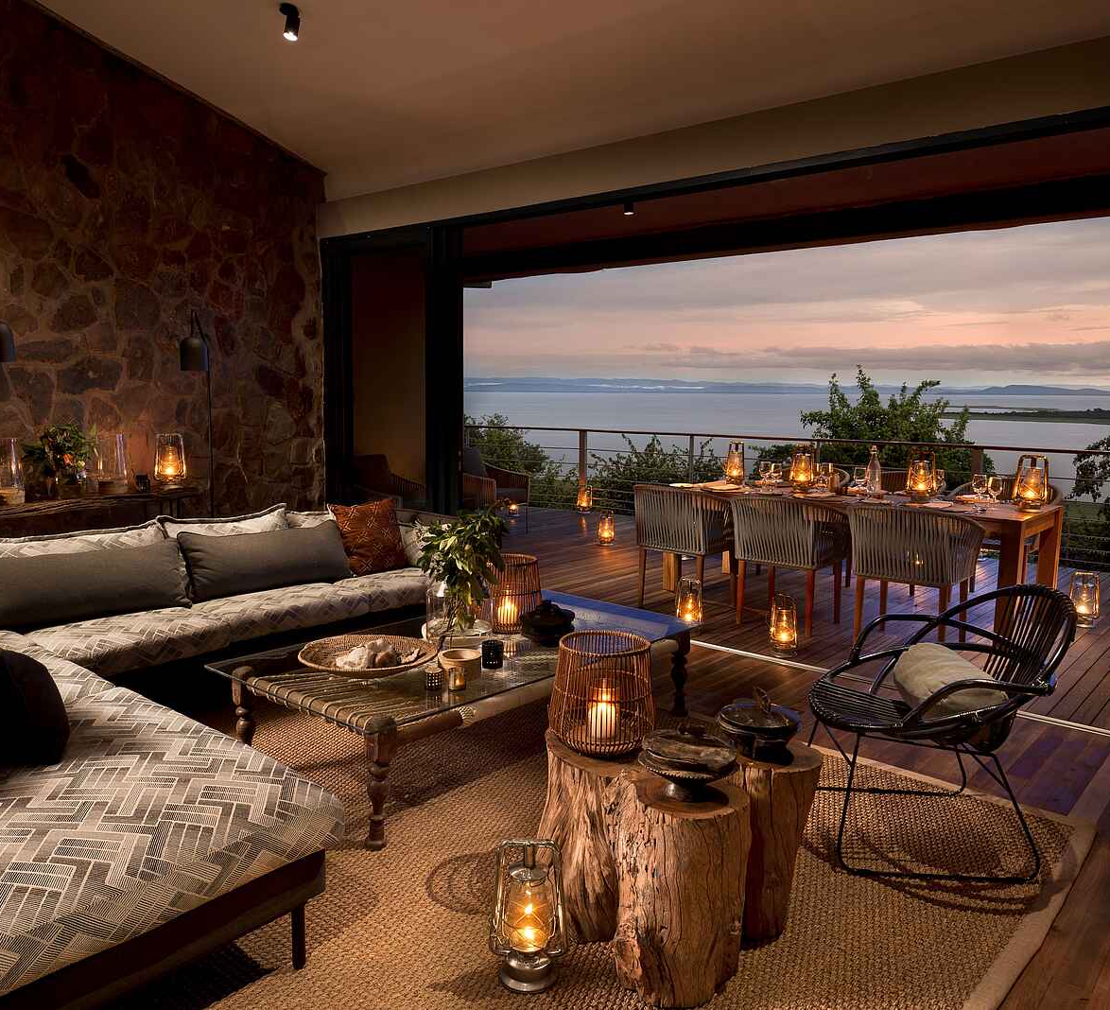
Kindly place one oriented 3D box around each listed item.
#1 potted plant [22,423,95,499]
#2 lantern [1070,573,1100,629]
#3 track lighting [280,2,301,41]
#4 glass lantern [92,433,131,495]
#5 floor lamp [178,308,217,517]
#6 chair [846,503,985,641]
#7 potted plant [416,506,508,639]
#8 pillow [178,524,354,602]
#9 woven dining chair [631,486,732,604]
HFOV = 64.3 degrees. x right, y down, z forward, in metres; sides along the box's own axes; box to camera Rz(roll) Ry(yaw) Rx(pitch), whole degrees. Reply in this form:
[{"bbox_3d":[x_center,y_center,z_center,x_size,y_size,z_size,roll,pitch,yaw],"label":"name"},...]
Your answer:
[{"bbox_3d":[-2.903,-0.262,5.166,0.365,0.436,0.396,7,10,41],"label":"potted plant"},{"bbox_3d":[3.370,0.593,5.600,0.178,0.345,0.147,4,8,25],"label":"lantern"},{"bbox_3d":[-1.420,-2.566,4.720,0.091,0.173,0.091,7,10,41],"label":"track lighting"},{"bbox_3d":[-2.668,-0.244,5.303,0.195,0.340,0.195,-3,8,-27],"label":"glass lantern"},{"bbox_3d":[-2.299,-0.270,5.815,0.250,1.900,0.620,-1,8,-11],"label":"floor lamp"},{"bbox_3d":[2.017,0.419,5.018,0.570,0.800,0.560,7,10,41],"label":"chair"},{"bbox_3d":[-0.404,0.295,3.804,0.380,0.520,0.360,0,7,-6],"label":"potted plant"},{"bbox_3d":[-1.569,0.289,4.830,0.173,0.386,0.924,-26,-12,40],"label":"pillow"},{"bbox_3d":[0.898,0.301,5.878,0.570,0.800,0.560,7,10,41],"label":"woven dining chair"}]

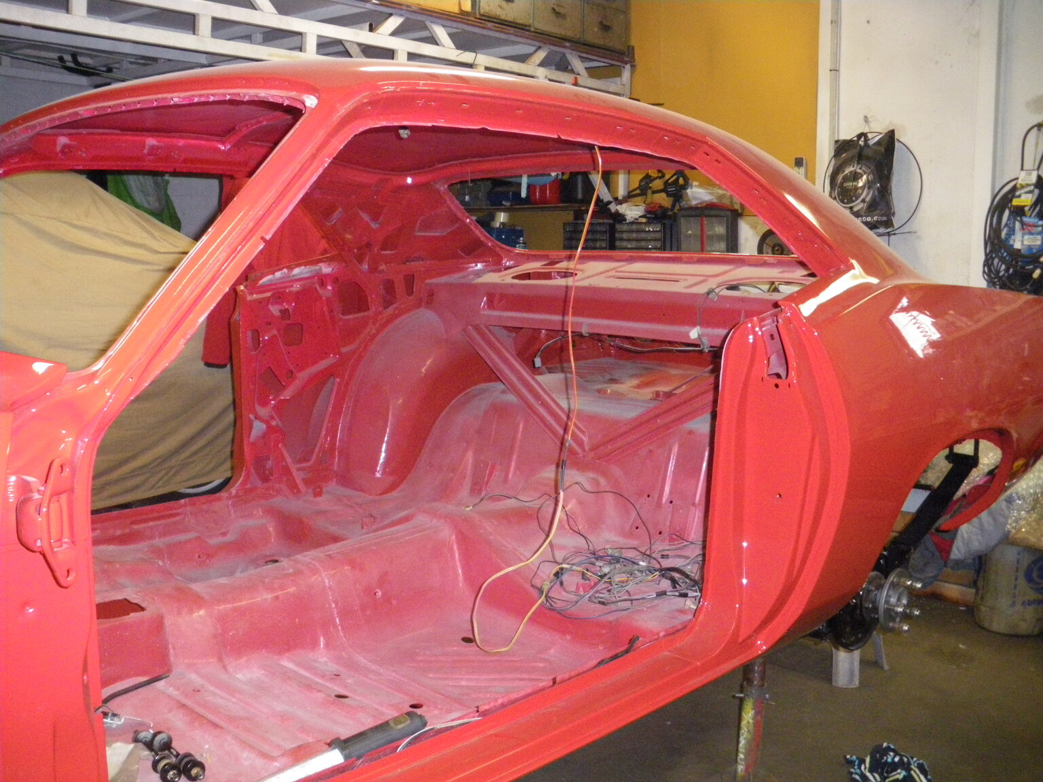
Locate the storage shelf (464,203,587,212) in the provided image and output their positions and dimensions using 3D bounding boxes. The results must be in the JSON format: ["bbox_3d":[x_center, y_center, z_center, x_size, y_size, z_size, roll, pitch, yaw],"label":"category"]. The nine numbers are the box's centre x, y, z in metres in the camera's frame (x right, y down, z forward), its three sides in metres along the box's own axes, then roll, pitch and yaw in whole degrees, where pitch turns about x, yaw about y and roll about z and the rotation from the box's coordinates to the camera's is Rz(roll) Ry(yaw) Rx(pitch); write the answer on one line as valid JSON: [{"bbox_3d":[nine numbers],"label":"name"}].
[{"bbox_3d":[-0.034,-1.026,6.100,1.150,0.035,0.300,6,10,35],"label":"storage shelf"}]

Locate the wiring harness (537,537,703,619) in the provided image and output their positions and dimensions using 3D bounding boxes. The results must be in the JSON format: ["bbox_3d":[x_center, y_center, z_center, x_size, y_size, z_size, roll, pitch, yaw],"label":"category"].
[{"bbox_3d":[0.208,0.360,2.100,0.380,0.090,0.340,0,8,0],"label":"wiring harness"}]

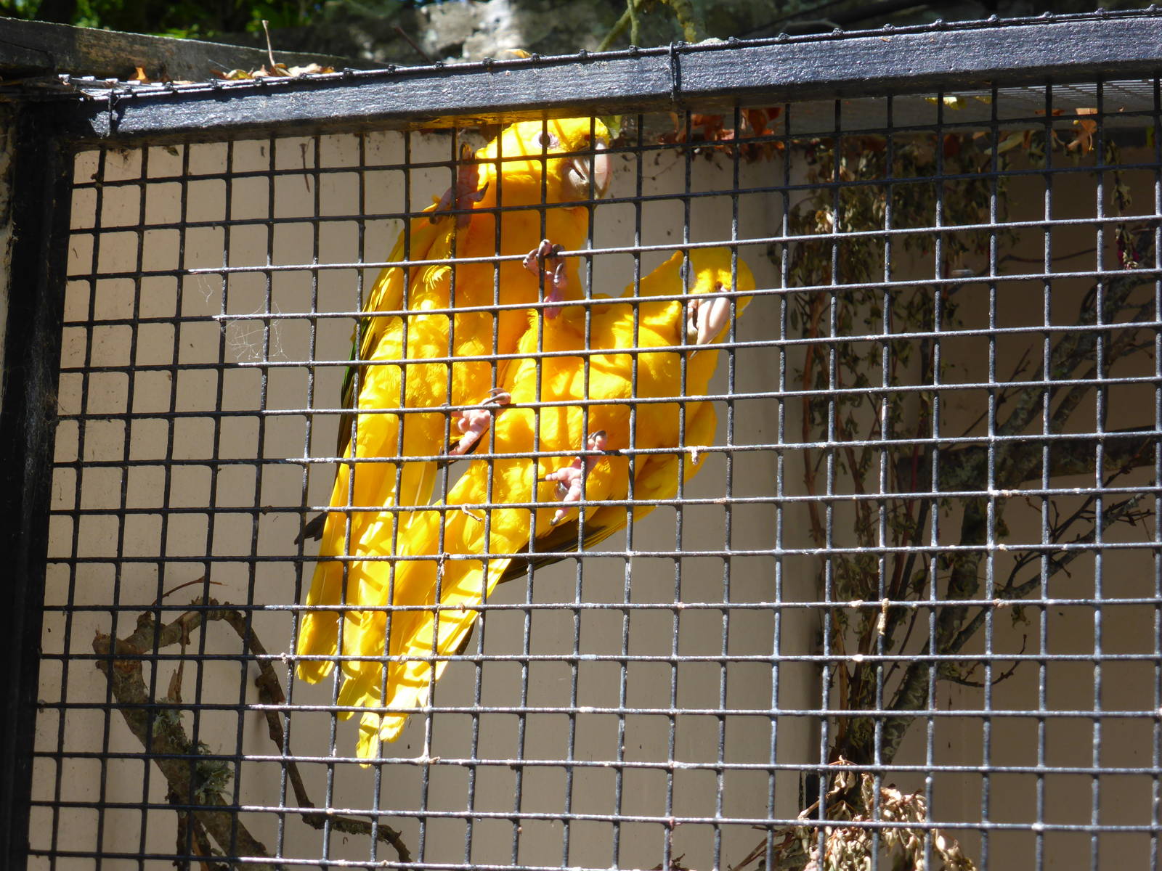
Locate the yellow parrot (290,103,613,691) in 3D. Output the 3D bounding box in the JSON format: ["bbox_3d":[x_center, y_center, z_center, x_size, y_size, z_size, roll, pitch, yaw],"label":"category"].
[{"bbox_3d":[-0.078,-0.022,1.376,0.117,0.322,0.115,18,-5,3],"label":"yellow parrot"}]

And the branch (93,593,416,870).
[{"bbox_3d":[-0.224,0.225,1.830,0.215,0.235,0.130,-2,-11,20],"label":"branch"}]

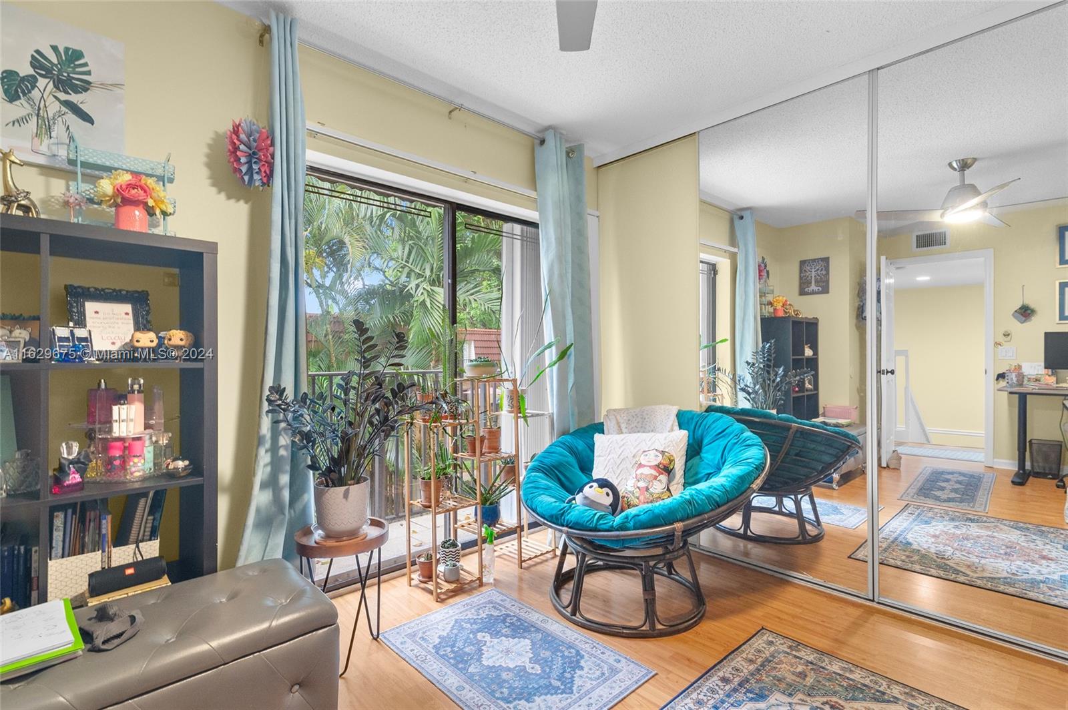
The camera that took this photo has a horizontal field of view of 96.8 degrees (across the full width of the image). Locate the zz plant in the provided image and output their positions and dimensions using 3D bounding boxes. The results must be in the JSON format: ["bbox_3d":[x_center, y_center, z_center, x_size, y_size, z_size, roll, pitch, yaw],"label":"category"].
[{"bbox_3d":[-0.680,0.168,1.733,0.580,0.610,0.560,0,0,-22],"label":"zz plant"}]

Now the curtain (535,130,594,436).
[{"bbox_3d":[0.196,-0.137,2.963,0.520,2.450,0.150,-1,0,-42],"label":"curtain"}]

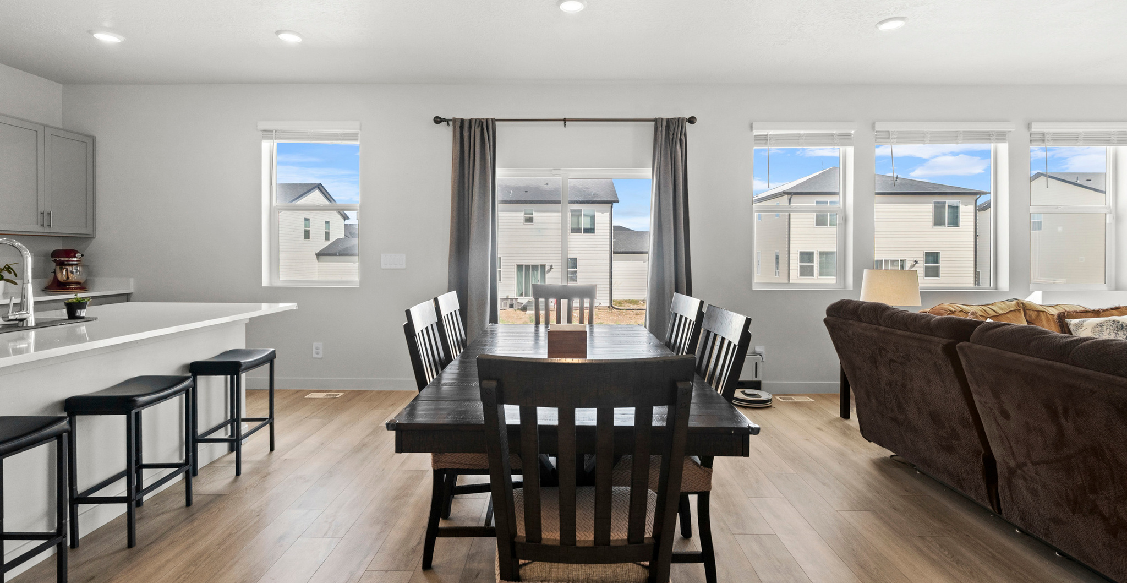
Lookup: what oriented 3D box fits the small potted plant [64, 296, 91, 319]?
[{"bbox_3d":[-2.446,0.080,2.520,0.097,0.118,0.097,0,4,0],"label":"small potted plant"}]

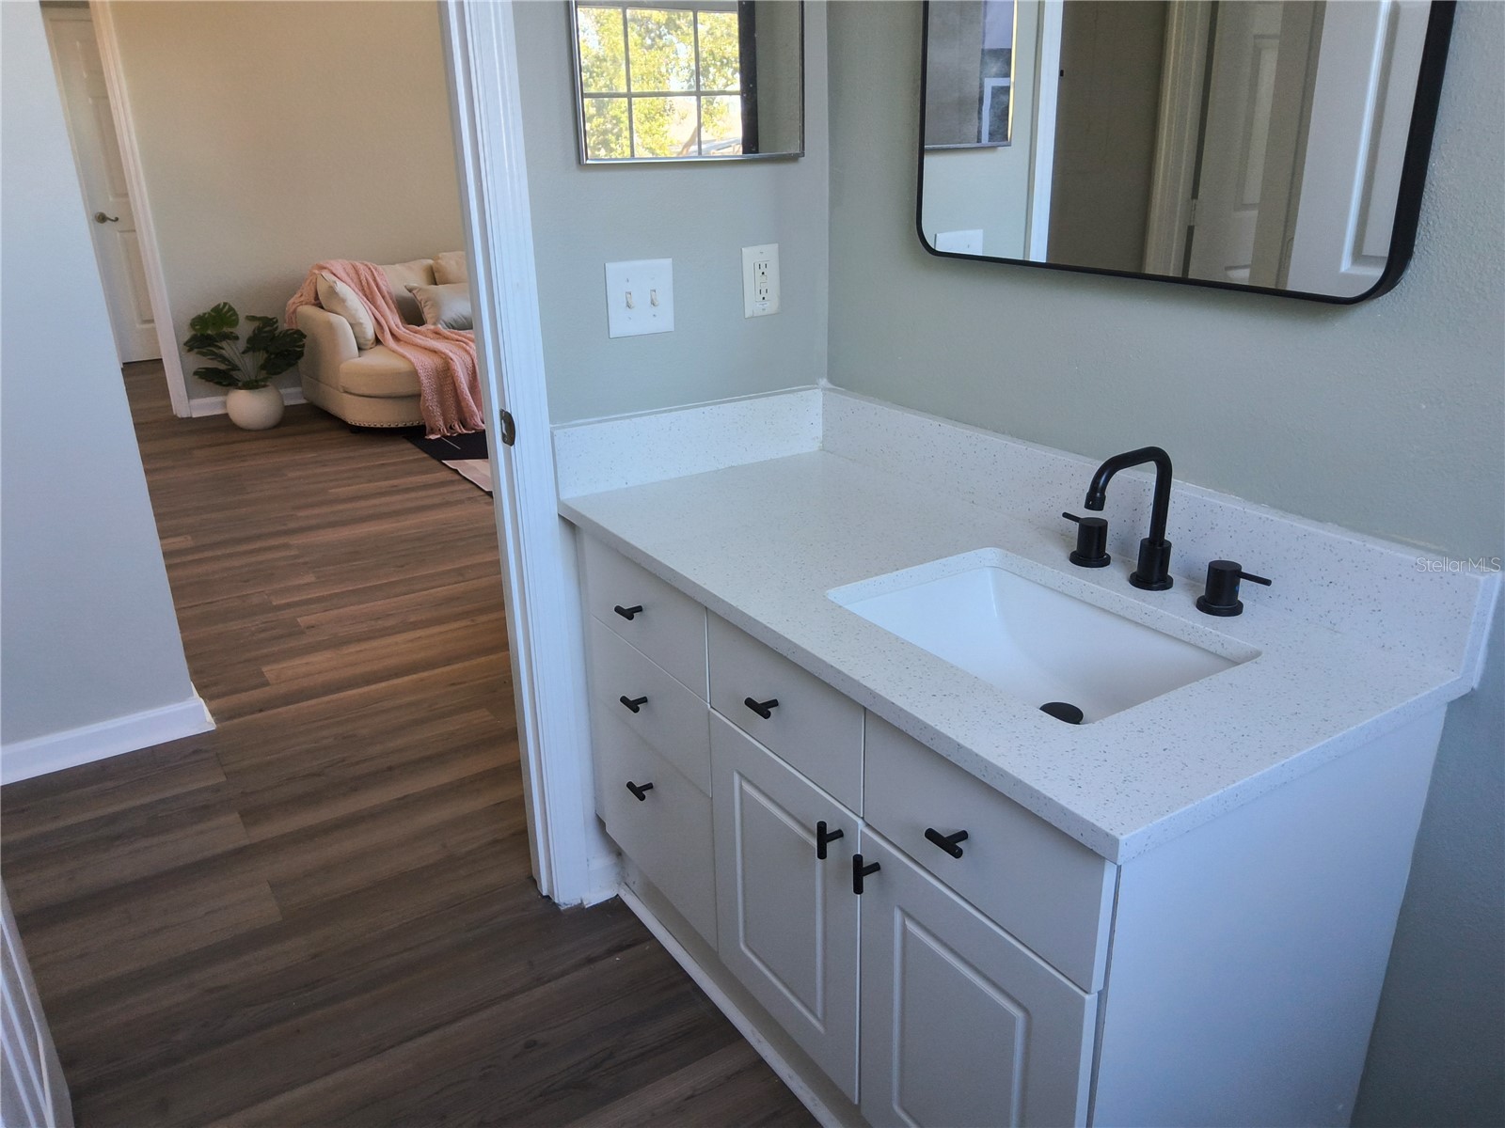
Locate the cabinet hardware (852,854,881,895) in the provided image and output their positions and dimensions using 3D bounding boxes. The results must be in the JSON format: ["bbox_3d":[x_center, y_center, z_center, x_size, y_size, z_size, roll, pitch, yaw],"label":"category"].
[{"bbox_3d":[0.126,0.341,1.202,0.034,0.051,0.012,-13,24,-31],"label":"cabinet hardware"}]

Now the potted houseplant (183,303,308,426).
[{"bbox_3d":[-2.599,-1.026,5.631,0.580,0.640,0.510,-13,24,-31],"label":"potted houseplant"}]

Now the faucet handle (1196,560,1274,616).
[{"bbox_3d":[0.577,0.033,1.302,0.054,0.056,0.086,-14,24,-29],"label":"faucet handle"}]

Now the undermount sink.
[{"bbox_3d":[0.333,0.156,1.333,0.316,0.155,0.444,-13,24,-31],"label":"undermount sink"}]

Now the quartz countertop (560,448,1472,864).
[{"bbox_3d":[0.220,0.014,1.478,0.554,0.025,1.144,-13,24,-31],"label":"quartz countertop"}]

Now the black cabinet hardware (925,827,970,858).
[{"bbox_3d":[0.198,0.273,1.074,0.030,0.011,0.048,-14,24,-29],"label":"black cabinet hardware"}]

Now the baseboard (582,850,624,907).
[{"bbox_3d":[-0.288,0.607,2.096,0.068,0.098,0.020,-14,24,-29],"label":"baseboard"}]

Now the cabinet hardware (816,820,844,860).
[{"bbox_3d":[0.089,0.317,1.253,0.034,0.051,0.012,-13,24,-31],"label":"cabinet hardware"}]

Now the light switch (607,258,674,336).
[{"bbox_3d":[-0.182,-0.438,1.794,0.120,0.119,0.016,-14,24,-29],"label":"light switch"}]

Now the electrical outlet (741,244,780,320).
[{"bbox_3d":[0.017,-0.496,1.909,0.074,0.119,0.009,-14,24,-29],"label":"electrical outlet"}]

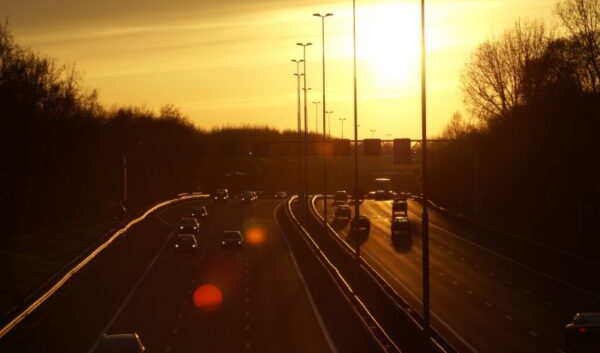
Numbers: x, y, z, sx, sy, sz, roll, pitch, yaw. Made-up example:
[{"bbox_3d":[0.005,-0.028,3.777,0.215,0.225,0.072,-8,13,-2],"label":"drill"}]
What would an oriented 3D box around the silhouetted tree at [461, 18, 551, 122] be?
[{"bbox_3d":[22.931,-7.811,335.000,10.000,19.500,9.500,-1,0,0],"label":"silhouetted tree"}]

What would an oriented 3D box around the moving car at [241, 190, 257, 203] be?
[{"bbox_3d":[-7.242,3.065,428.000,1.800,1.600,4.400,-1,0,0],"label":"moving car"}]

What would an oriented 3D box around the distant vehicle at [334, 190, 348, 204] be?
[{"bbox_3d":[6.191,3.178,450.000,1.720,1.800,4.400,-1,0,0],"label":"distant vehicle"}]

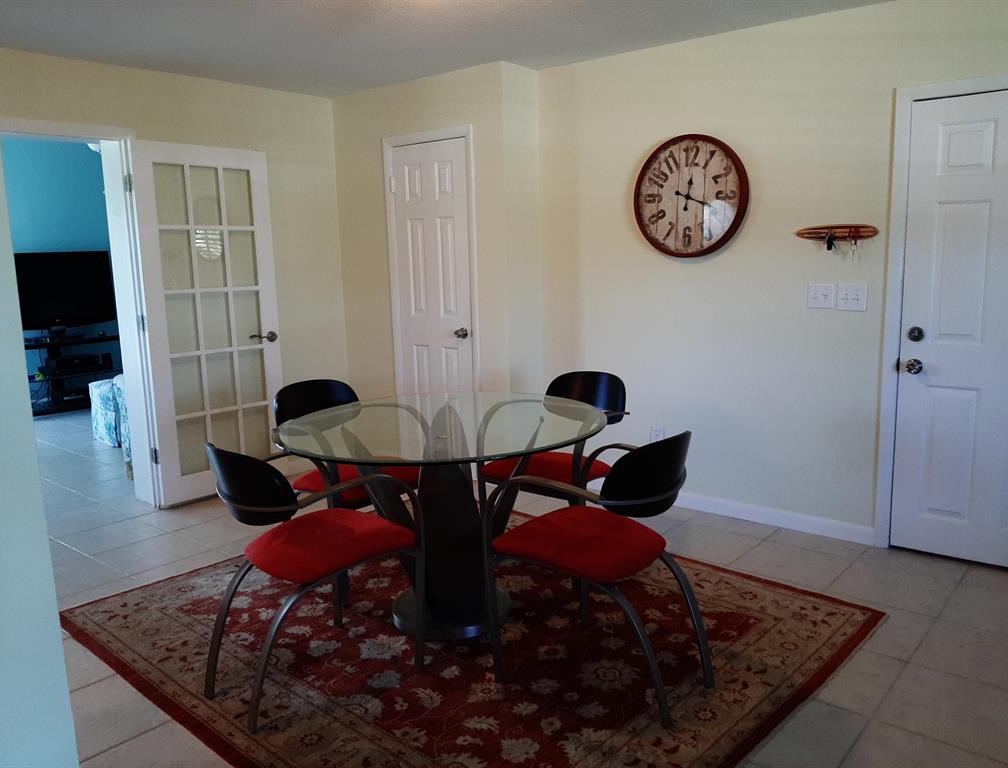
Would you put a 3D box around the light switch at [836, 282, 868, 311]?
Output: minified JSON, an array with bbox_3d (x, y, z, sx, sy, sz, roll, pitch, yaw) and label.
[{"bbox_3d":[1.565,-0.389,3.461,0.126,0.120,0.018,7,13,40],"label":"light switch"}]

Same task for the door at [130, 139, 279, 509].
[{"bbox_3d":[-1.670,-0.344,4.468,0.050,2.000,0.770,8,13,44],"label":"door"}]

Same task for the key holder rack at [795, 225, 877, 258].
[{"bbox_3d":[1.490,-0.640,3.454,0.360,0.145,0.050,7,13,40],"label":"key holder rack"}]

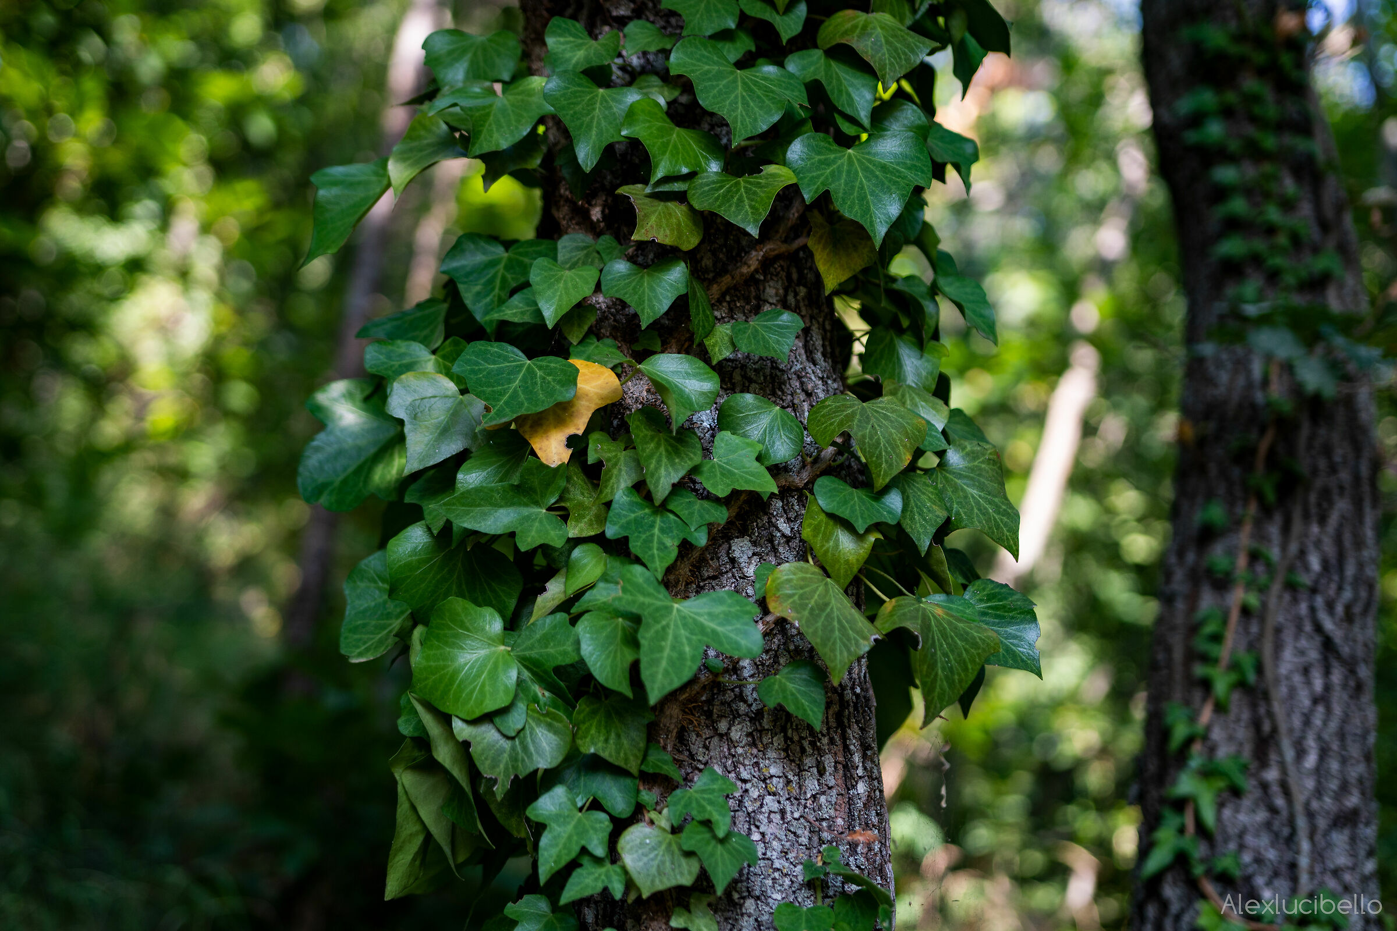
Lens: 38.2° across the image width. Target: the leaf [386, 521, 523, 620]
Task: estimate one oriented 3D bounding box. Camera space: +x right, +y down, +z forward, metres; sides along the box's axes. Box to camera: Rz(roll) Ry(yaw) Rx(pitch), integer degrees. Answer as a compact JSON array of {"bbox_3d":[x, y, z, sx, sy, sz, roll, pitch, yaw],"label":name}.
[{"bbox_3d":[-0.149,0.066,1.240,0.083,0.067,0.025,6,-20,11],"label":"leaf"}]

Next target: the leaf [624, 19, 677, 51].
[{"bbox_3d":[-0.029,-0.259,1.220,0.032,0.022,0.010,0,-21,6],"label":"leaf"}]

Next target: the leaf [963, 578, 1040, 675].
[{"bbox_3d":[0.161,0.088,1.100,0.052,0.055,0.022,-9,-15,-21],"label":"leaf"}]

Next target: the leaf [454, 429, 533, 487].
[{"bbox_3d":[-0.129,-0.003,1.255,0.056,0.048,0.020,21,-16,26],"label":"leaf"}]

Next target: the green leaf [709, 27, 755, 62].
[{"bbox_3d":[0.018,-0.222,1.080,0.031,0.026,0.016,0,-18,0],"label":"green leaf"}]

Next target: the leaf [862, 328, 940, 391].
[{"bbox_3d":[0.112,-0.058,1.110,0.044,0.038,0.022,0,-18,-9],"label":"leaf"}]

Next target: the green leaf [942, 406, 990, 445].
[{"bbox_3d":[0.149,-0.017,1.130,0.029,0.031,0.020,0,-18,-18],"label":"green leaf"}]

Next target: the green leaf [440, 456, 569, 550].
[{"bbox_3d":[-0.111,0.021,1.160,0.073,0.058,0.020,2,-30,11],"label":"green leaf"}]

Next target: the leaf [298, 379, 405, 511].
[{"bbox_3d":[-0.223,-0.013,1.310,0.065,0.085,0.022,0,-14,24],"label":"leaf"}]

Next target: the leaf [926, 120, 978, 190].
[{"bbox_3d":[0.153,-0.188,1.220,0.037,0.041,0.016,26,-31,-19],"label":"leaf"}]

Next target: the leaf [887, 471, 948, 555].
[{"bbox_3d":[0.128,0.029,1.210,0.039,0.052,0.014,0,-18,-12],"label":"leaf"}]

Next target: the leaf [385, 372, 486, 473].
[{"bbox_3d":[-0.159,-0.025,1.230,0.057,0.064,0.018,30,-1,21],"label":"leaf"}]

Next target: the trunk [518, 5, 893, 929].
[{"bbox_3d":[0.006,0.001,1.410,0.212,0.660,0.212,-4,-1,0],"label":"trunk"}]

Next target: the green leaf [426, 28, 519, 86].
[{"bbox_3d":[-0.144,-0.255,1.275,0.062,0.048,0.020,3,-23,11],"label":"green leaf"}]

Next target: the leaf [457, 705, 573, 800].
[{"bbox_3d":[-0.108,0.167,1.180,0.065,0.056,0.016,0,-21,9],"label":"leaf"}]

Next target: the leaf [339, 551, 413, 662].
[{"bbox_3d":[-0.193,0.086,1.240,0.050,0.068,0.016,0,-12,27],"label":"leaf"}]

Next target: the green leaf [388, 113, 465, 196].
[{"bbox_3d":[-0.169,-0.193,1.260,0.048,0.062,0.024,37,-5,34],"label":"green leaf"}]

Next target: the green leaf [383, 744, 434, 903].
[{"bbox_3d":[-0.154,0.192,1.090,0.032,0.087,0.035,3,-4,31],"label":"green leaf"}]

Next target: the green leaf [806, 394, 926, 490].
[{"bbox_3d":[0.088,-0.013,1.060,0.063,0.052,0.022,0,-24,-3],"label":"green leaf"}]

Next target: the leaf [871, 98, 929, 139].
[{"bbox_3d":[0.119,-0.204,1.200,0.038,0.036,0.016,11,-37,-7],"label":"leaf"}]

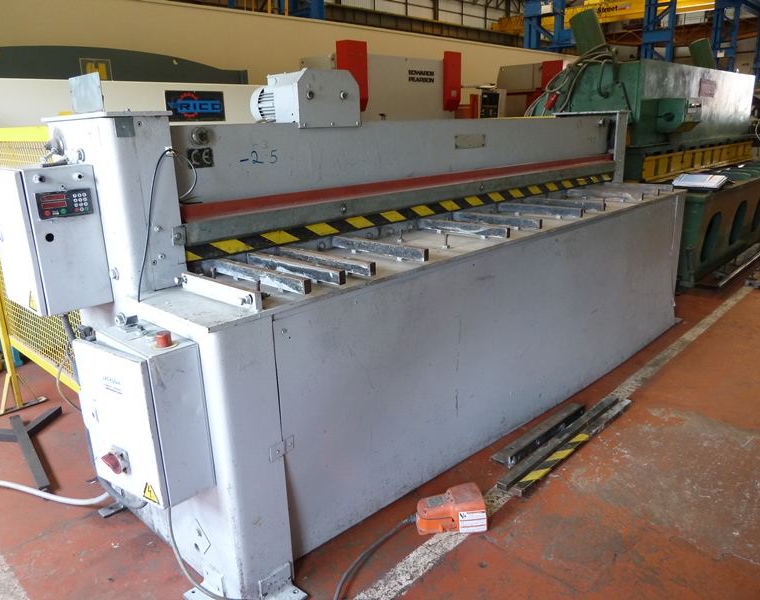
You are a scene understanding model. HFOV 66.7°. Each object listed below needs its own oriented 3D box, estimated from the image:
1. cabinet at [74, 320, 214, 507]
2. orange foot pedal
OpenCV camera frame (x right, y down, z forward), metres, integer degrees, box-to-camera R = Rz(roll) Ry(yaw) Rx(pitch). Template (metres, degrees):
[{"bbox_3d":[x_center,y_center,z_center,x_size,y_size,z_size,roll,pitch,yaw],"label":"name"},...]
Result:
[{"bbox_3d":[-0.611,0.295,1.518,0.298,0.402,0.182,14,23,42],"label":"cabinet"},{"bbox_3d":[0.239,0.704,1.970,0.230,0.118,0.122,-2,17,-3],"label":"orange foot pedal"}]

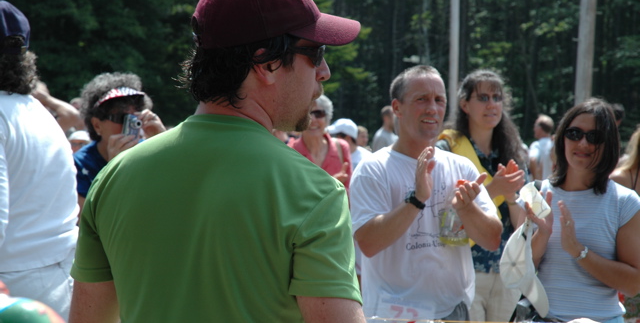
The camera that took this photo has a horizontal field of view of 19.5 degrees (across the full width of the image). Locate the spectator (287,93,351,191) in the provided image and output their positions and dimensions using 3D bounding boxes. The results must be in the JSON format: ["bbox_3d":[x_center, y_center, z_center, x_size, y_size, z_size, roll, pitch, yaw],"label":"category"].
[{"bbox_3d":[-0.020,0.465,10.810,0.500,1.700,0.360,1,1,-5],"label":"spectator"}]

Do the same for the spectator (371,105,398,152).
[{"bbox_3d":[0.636,0.360,17.810,0.330,1.780,0.500,1,1,-30],"label":"spectator"}]

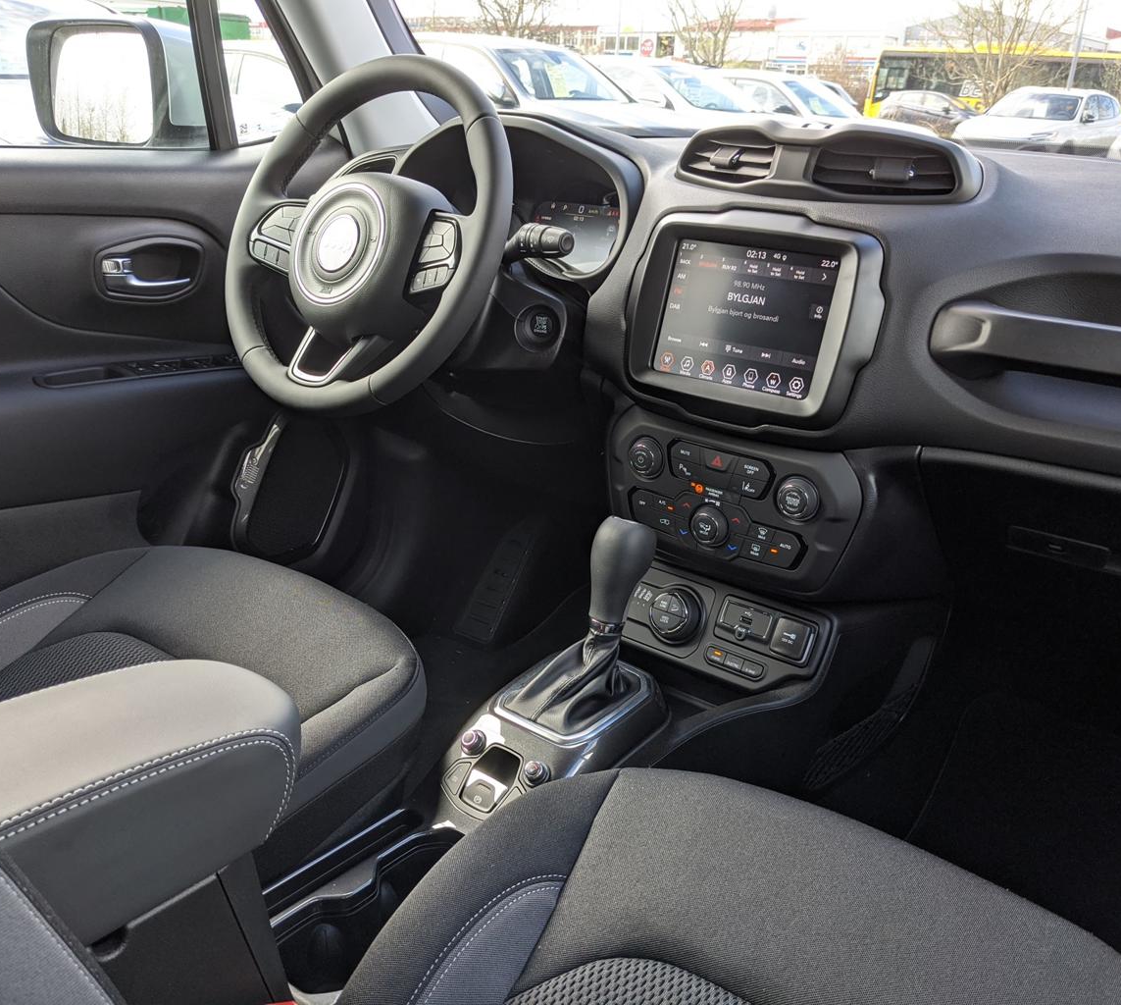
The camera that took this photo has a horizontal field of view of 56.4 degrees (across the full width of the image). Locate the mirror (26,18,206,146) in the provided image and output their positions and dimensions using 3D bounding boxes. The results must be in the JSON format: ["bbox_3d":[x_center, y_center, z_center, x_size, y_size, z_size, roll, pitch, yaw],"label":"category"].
[{"bbox_3d":[-0.571,-0.552,1.381,0.230,0.166,0.135,12,24,26],"label":"mirror"}]

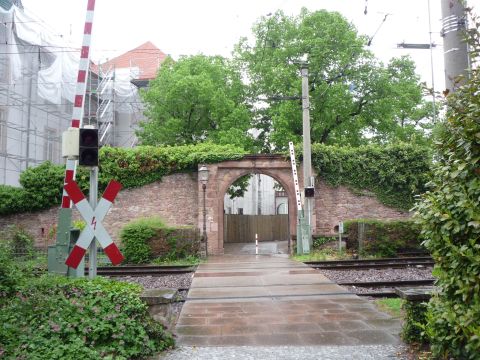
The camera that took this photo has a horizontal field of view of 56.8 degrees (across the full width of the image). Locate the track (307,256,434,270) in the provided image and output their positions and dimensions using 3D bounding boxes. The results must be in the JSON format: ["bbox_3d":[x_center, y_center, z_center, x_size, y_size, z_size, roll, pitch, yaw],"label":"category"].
[{"bbox_3d":[3.578,2.362,12.346,3.700,0.170,1.250,-1,-4,-2],"label":"track"}]

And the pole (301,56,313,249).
[{"bbox_3d":[2.241,-0.781,15.135,0.270,6.596,0.270,-1,-4,0],"label":"pole"}]

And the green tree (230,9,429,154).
[{"bbox_3d":[4.579,-2.928,22.422,9.300,11.834,8.500,-1,-4,0],"label":"green tree"}]

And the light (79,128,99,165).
[{"bbox_3d":[-2.051,-0.439,6.080,0.260,0.510,0.250,-1,-4,-7],"label":"light"}]

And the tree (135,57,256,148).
[{"bbox_3d":[-2.141,-1.715,22.846,5.700,9.716,5.500,-1,-4,0],"label":"tree"}]

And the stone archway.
[{"bbox_3d":[0.460,0.862,15.673,3.750,3.459,0.900,-1,-4,-2],"label":"stone archway"}]

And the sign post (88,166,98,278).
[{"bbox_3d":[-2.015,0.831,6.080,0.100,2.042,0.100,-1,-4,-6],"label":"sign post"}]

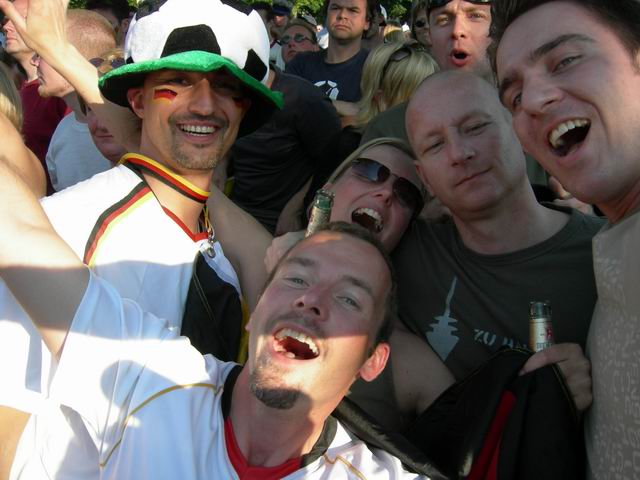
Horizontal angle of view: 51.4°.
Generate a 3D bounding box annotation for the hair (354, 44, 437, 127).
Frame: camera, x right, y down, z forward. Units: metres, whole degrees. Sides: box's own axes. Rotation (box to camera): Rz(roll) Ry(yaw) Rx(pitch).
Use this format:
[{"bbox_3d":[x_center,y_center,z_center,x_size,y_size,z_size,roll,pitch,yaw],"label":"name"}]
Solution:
[{"bbox_3d":[0.221,-0.426,1.870,0.230,0.280,0.230,-15,24,-35],"label":"hair"}]

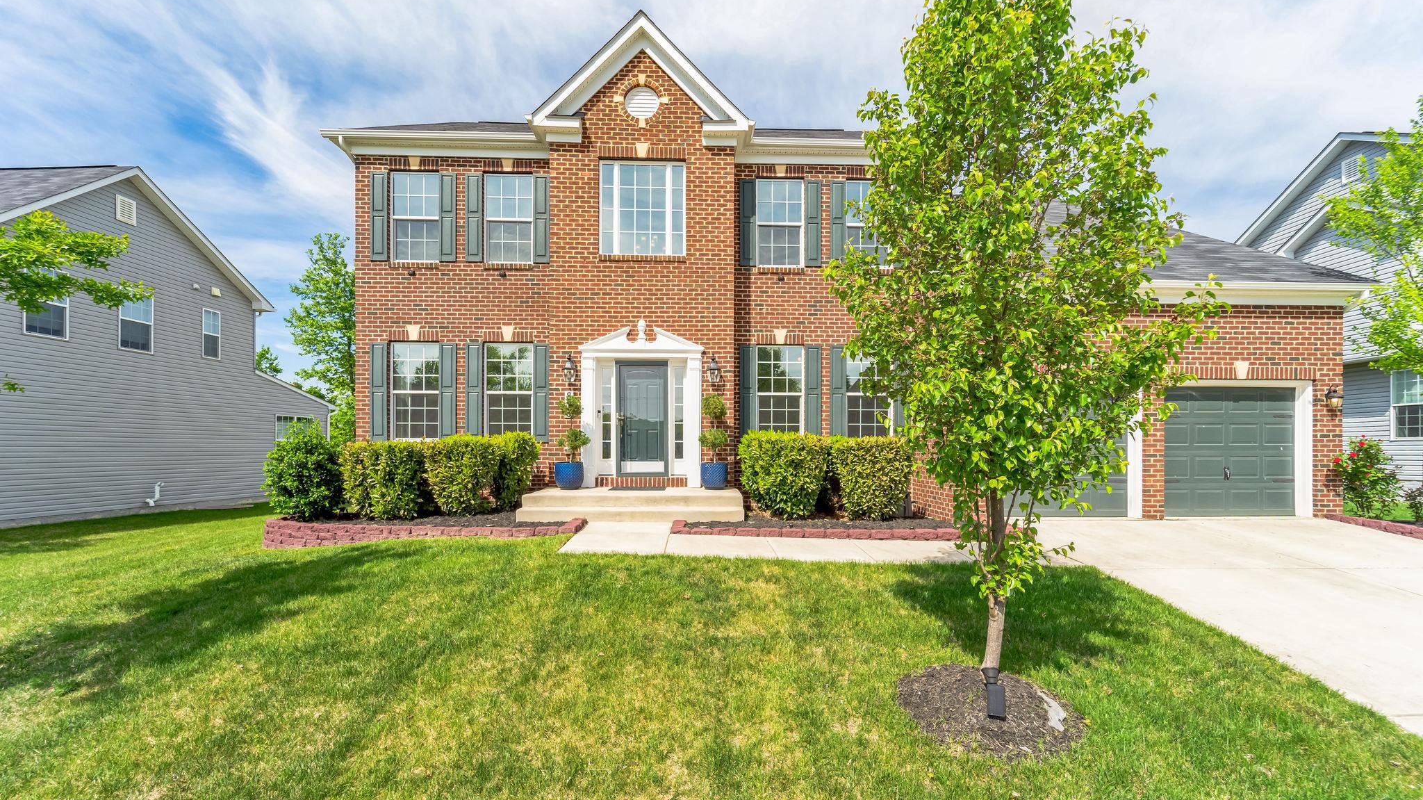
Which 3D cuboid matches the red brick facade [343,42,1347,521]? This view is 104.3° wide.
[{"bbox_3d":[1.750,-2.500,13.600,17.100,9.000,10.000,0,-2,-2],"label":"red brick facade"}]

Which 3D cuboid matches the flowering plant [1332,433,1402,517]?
[{"bbox_3d":[10.300,1.220,8.750,1.060,1.310,1.000,0,-2,-2],"label":"flowering plant"}]

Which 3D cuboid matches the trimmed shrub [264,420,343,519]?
[{"bbox_3d":[-6.200,1.060,8.400,1.220,1.500,1.200,0,-2,-2],"label":"trimmed shrub"}]

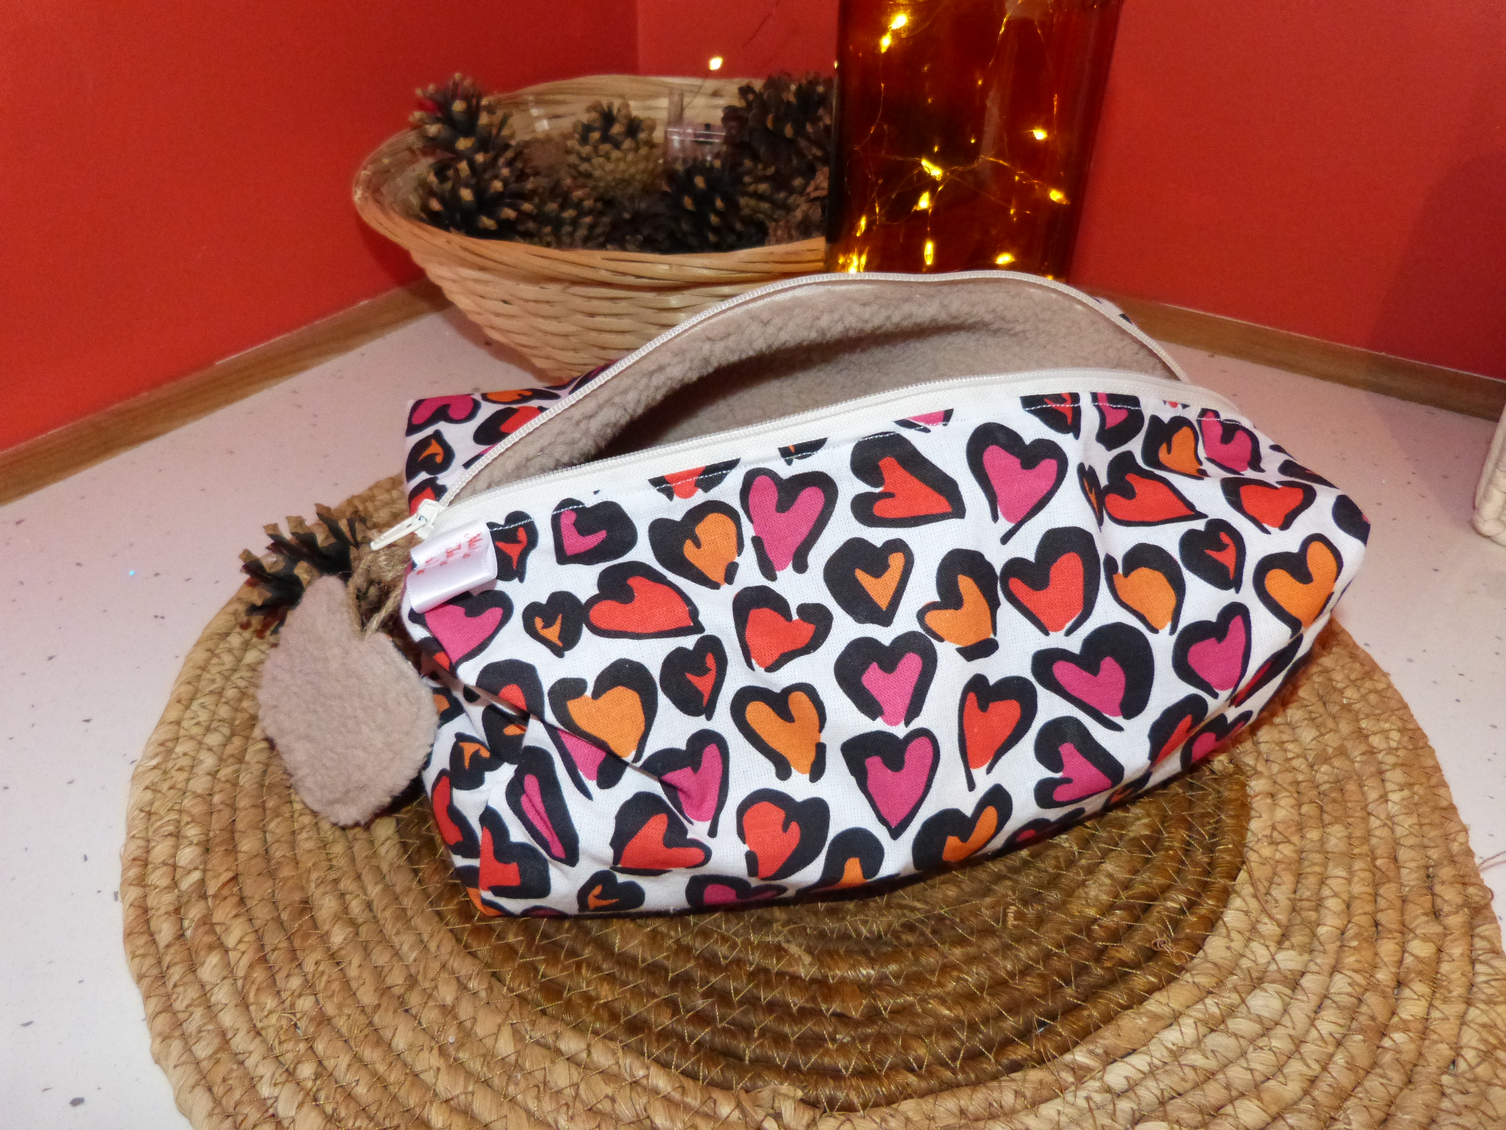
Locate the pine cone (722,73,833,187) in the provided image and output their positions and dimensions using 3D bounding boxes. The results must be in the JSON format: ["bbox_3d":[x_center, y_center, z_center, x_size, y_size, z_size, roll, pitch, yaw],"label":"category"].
[{"bbox_3d":[0.015,-0.211,0.528,0.054,0.050,0.051,2,37,-2],"label":"pine cone"}]

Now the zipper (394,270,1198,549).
[{"bbox_3d":[0.020,-0.040,0.284,0.235,0.051,0.054,-9,39,-17],"label":"zipper"}]

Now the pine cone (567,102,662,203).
[{"bbox_3d":[-0.065,-0.195,0.513,0.043,0.044,0.043,2,37,-2],"label":"pine cone"}]

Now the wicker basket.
[{"bbox_3d":[-0.038,-0.147,0.507,0.242,0.092,0.282,23,41,24],"label":"wicker basket"}]

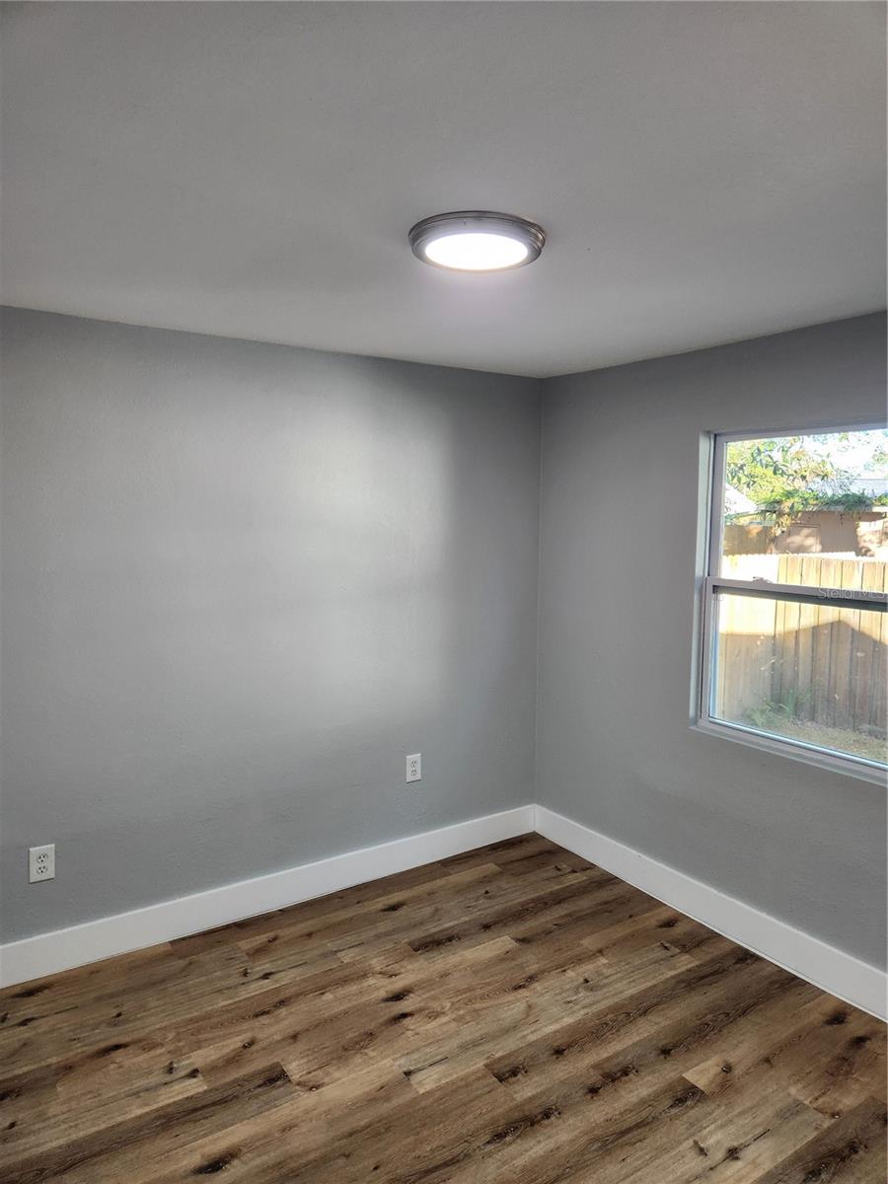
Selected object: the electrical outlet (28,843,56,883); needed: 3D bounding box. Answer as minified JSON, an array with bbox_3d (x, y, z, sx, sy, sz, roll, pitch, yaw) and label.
[{"bbox_3d":[-1.406,0.948,2.752,0.079,0.121,0.008,-4,8,-34],"label":"electrical outlet"}]

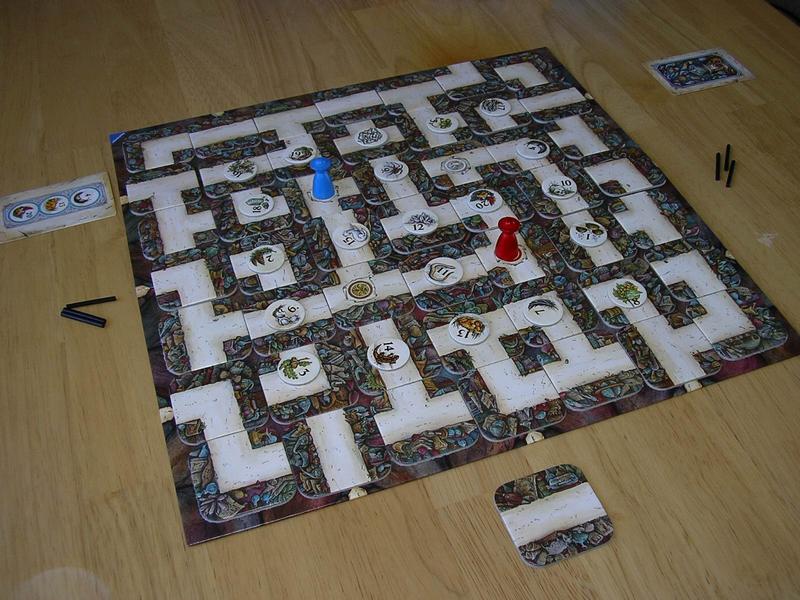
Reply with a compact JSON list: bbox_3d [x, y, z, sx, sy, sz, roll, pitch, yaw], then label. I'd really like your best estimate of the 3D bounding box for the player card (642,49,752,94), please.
[{"bbox_3d":[0.245,-0.188,0.721,0.076,0.001,0.051,-14,47,-13],"label":"player card"}]

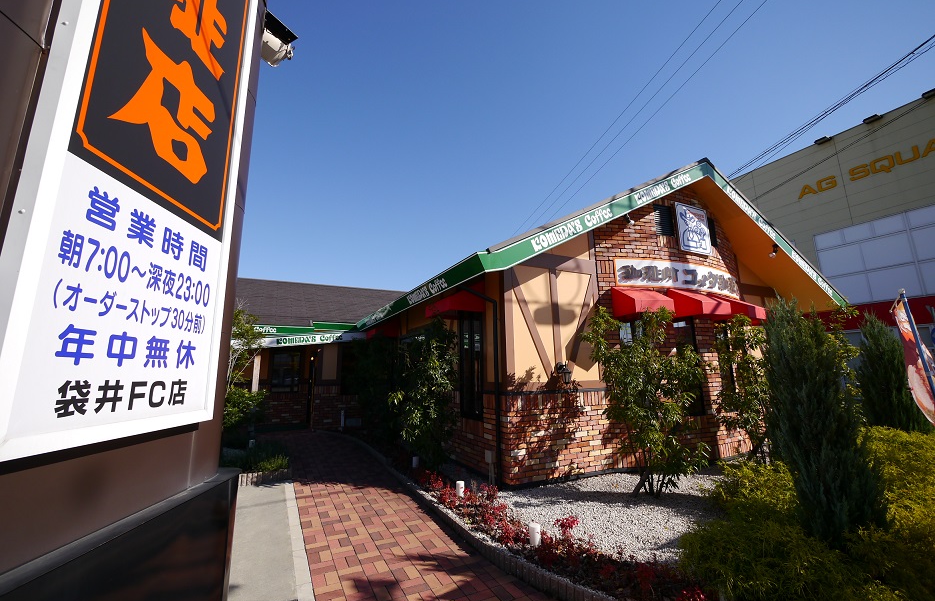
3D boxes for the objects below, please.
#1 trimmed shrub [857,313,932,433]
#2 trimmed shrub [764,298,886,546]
[{"bbox_3d":[5.373,1.252,4.799,0.560,2.233,0.560,9,-14,-42],"label":"trimmed shrub"},{"bbox_3d":[3.095,1.026,3.344,0.620,2.205,0.620,-10,-14,41],"label":"trimmed shrub"}]

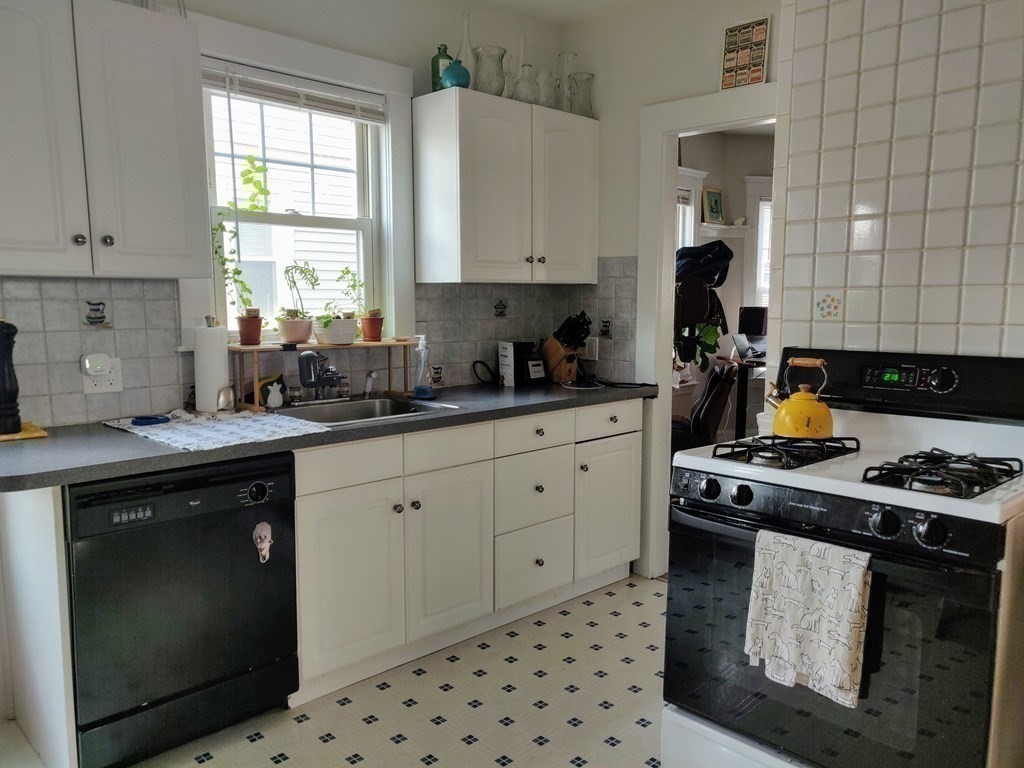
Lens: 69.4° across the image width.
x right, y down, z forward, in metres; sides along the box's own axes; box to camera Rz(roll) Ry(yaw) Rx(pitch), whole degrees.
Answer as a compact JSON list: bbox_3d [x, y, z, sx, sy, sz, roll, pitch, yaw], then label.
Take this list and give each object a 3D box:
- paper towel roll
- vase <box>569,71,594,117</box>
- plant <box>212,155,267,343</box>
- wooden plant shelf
[{"bbox_3d":[-1.040,-0.050,2.559,0.117,0.295,0.117,0,7,0],"label":"paper towel roll"},{"bbox_3d":[0.336,-1.375,3.549,0.118,0.212,0.118,0,6,0],"label":"vase"},{"bbox_3d":[-0.975,-0.478,2.651,0.150,0.675,0.140,-6,9,-42],"label":"plant"},{"bbox_3d":[-0.719,-0.042,2.893,0.750,0.234,0.200,-6,9,-42],"label":"wooden plant shelf"}]

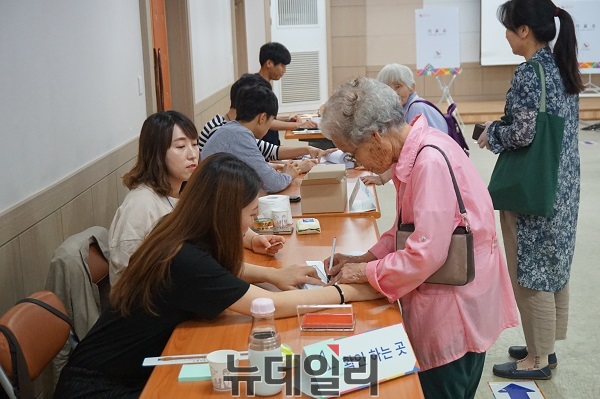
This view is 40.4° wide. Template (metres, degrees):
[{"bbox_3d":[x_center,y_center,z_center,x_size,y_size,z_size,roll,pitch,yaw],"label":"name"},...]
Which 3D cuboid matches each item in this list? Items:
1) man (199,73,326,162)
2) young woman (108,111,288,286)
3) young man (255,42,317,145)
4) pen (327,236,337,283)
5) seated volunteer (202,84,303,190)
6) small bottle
[{"bbox_3d":[-0.238,-0.097,4.808,0.750,1.310,0.520,-4,11,-9],"label":"man"},{"bbox_3d":[-0.345,0.295,3.033,0.620,1.240,0.500,2,12,20],"label":"young woman"},{"bbox_3d":[-0.171,-0.364,5.854,0.620,1.420,0.500,-2,11,0],"label":"young man"},{"bbox_3d":[0.100,0.189,2.544,0.010,0.142,0.010,8,5,2],"label":"pen"},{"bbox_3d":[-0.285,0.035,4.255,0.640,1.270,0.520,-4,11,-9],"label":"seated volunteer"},{"bbox_3d":[-0.074,0.314,1.747,0.072,0.198,0.072,-2,11,2],"label":"small bottle"}]

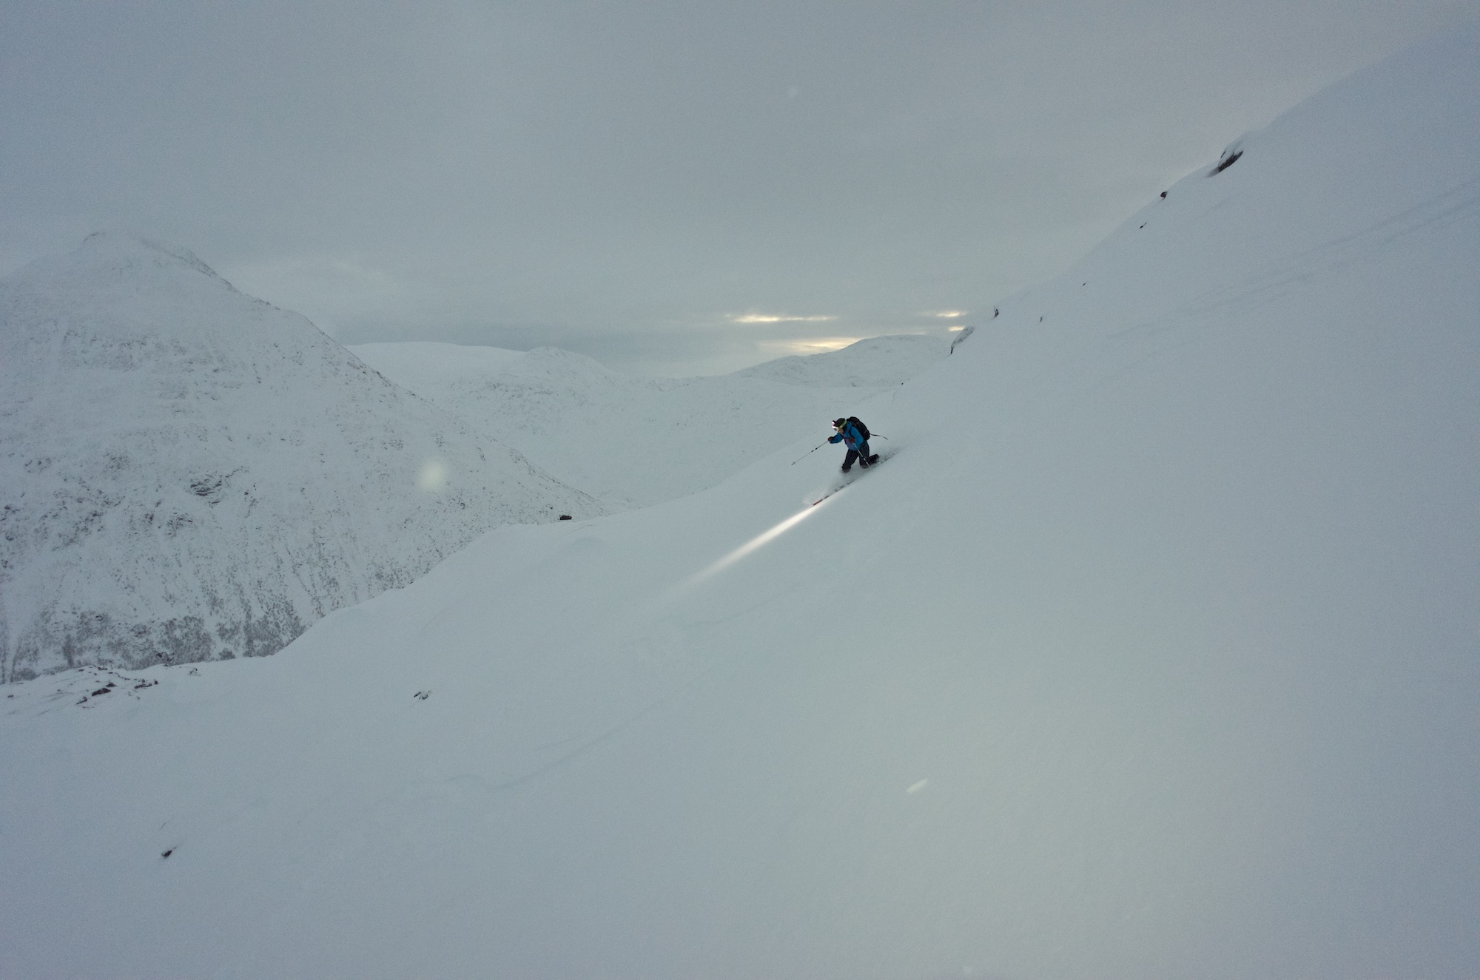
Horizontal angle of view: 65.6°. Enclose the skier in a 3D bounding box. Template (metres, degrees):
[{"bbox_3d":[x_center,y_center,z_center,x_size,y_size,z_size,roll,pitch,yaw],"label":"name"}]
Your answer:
[{"bbox_3d":[2.257,-0.868,23.000,0.900,1.230,0.680,-4,7,-35],"label":"skier"}]

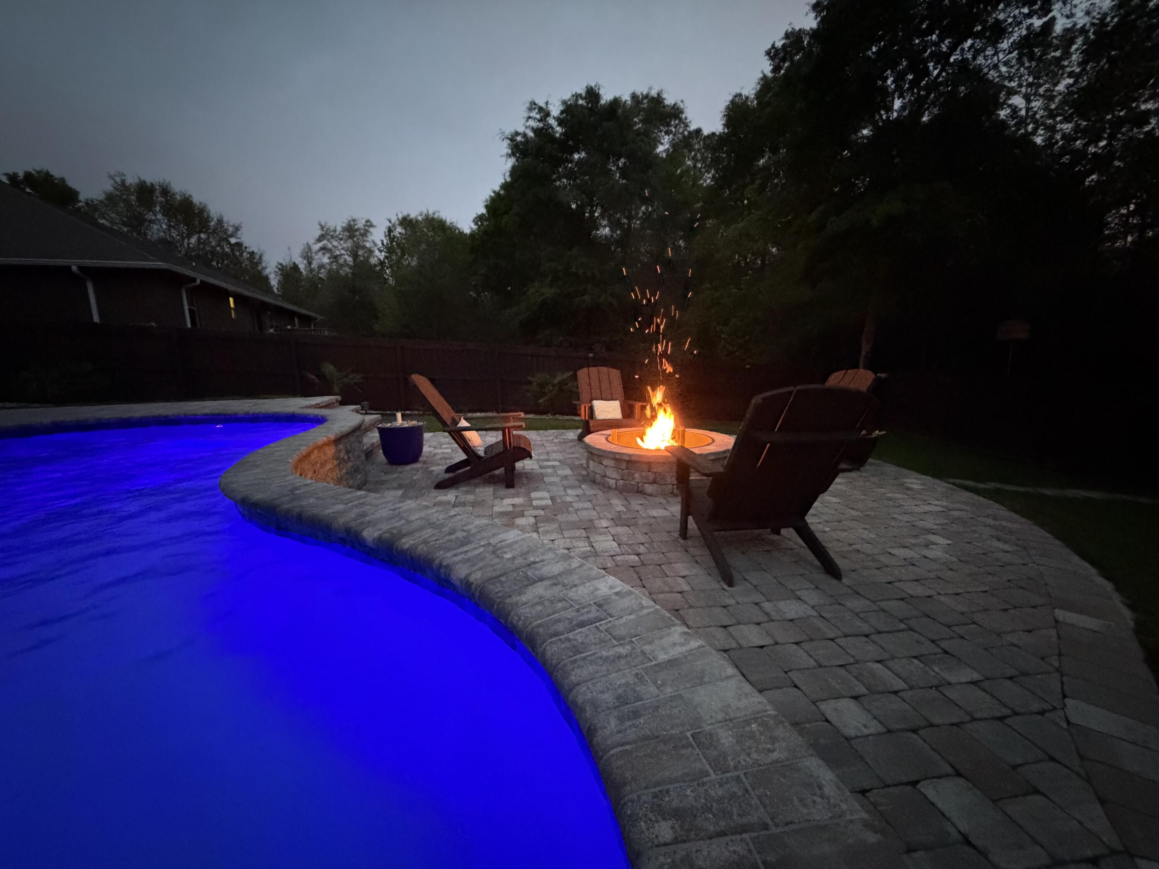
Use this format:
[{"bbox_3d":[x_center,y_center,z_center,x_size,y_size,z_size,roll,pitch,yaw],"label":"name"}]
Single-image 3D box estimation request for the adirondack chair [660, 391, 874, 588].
[{"bbox_3d":[0.975,0.195,2.559,0.814,0.980,0.981,-2,10,-6],"label":"adirondack chair"}]

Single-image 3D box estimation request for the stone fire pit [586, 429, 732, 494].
[{"bbox_3d":[0.760,0.212,4.420,1.435,0.337,1.435,-1,9,0],"label":"stone fire pit"}]

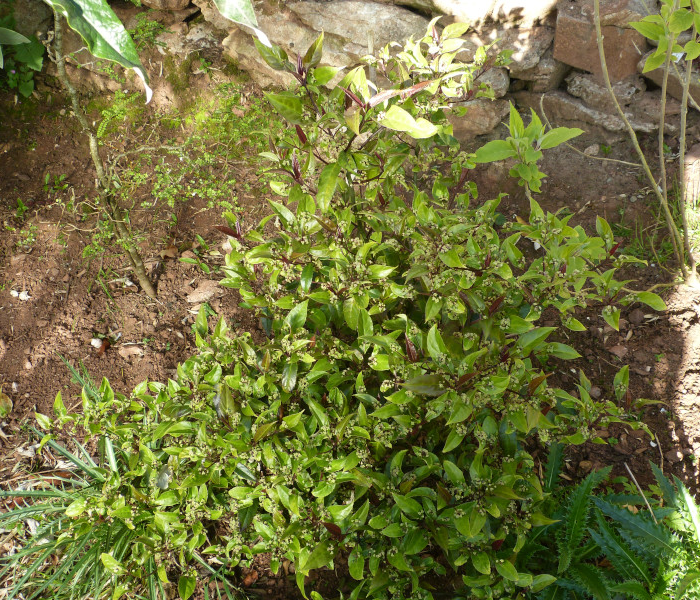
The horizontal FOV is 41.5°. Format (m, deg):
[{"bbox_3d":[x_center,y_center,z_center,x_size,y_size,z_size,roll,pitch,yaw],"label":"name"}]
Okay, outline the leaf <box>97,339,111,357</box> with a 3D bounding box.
[{"bbox_3d":[-0.573,0.111,2.152,0.022,0.018,0.045,7,40,9],"label":"leaf"}]

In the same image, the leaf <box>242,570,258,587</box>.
[{"bbox_3d":[-0.179,0.502,1.668,0.018,0.013,0.030,26,46,29],"label":"leaf"}]

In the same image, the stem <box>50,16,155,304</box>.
[{"bbox_3d":[-0.539,-0.291,2.081,0.120,0.710,0.120,0,39,0],"label":"stem"}]

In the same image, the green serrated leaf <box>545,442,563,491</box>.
[{"bbox_3d":[0.400,0.329,1.818,0.037,0.050,0.100,0,39,0],"label":"green serrated leaf"}]

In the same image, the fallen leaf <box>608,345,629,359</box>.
[{"bbox_3d":[0.623,0.119,2.144,0.045,0.015,0.038,0,39,0],"label":"fallen leaf"}]

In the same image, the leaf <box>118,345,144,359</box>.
[{"bbox_3d":[-0.507,0.119,2.144,0.056,0.015,0.037,0,39,0],"label":"leaf"}]

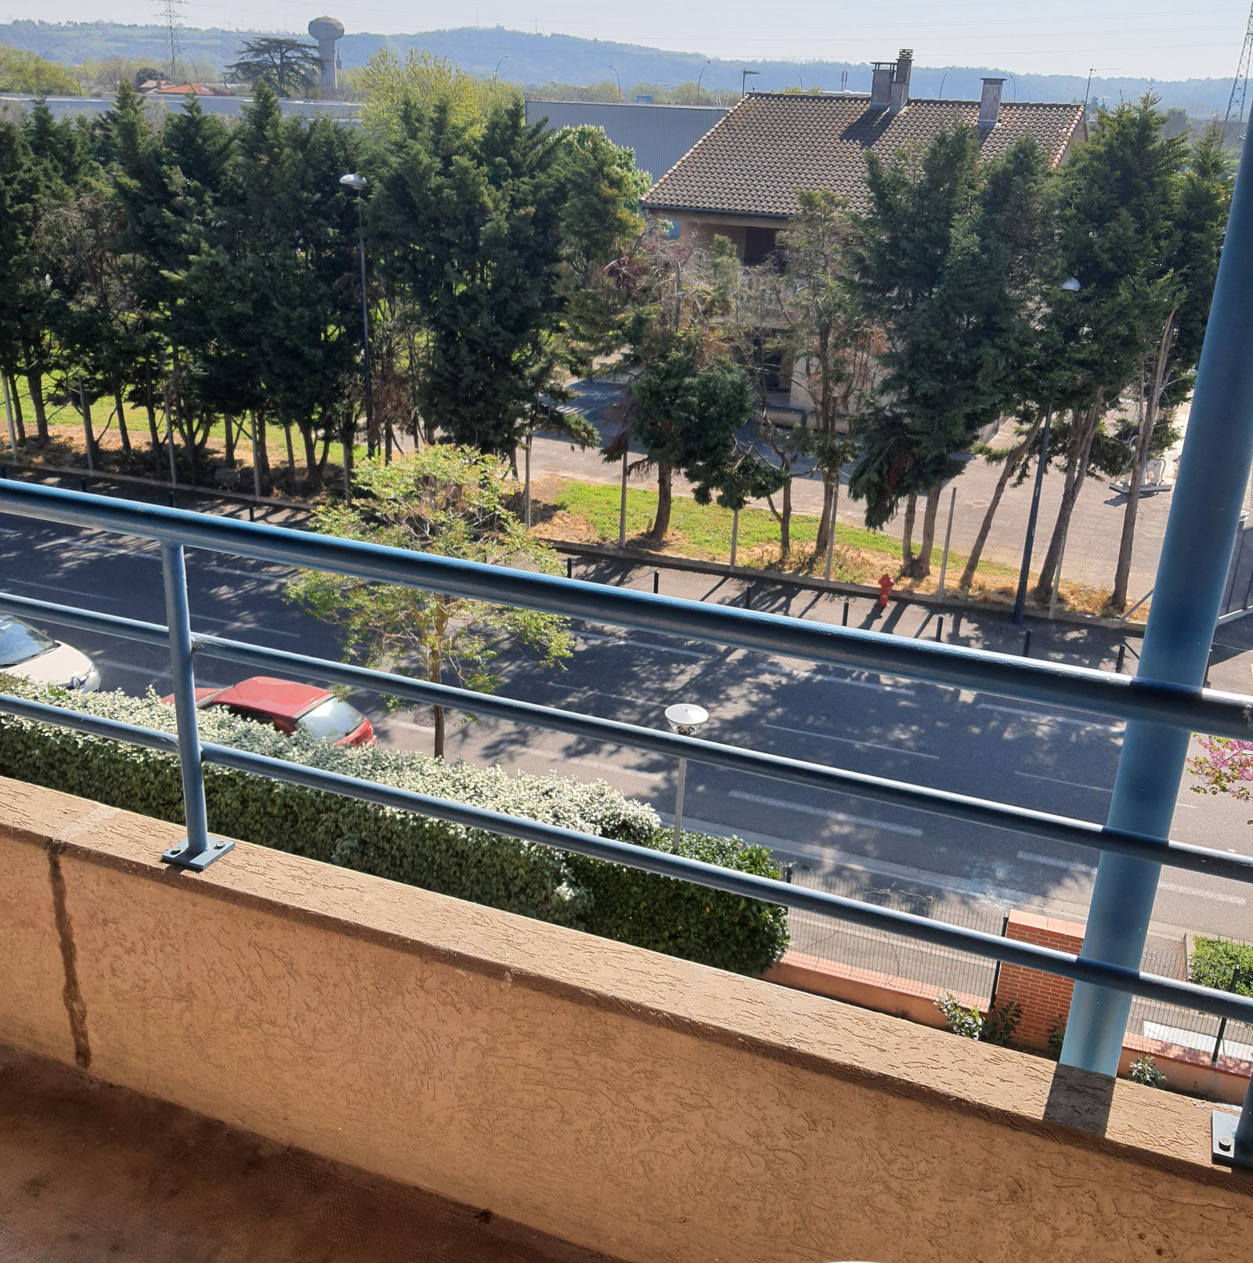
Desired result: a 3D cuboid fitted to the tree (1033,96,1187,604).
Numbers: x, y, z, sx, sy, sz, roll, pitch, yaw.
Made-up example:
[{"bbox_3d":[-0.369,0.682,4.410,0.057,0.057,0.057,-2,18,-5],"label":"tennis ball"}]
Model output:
[{"bbox_3d":[10.316,-5.639,27.836,3.000,10.900,3.000,10,23,18],"label":"tree"}]

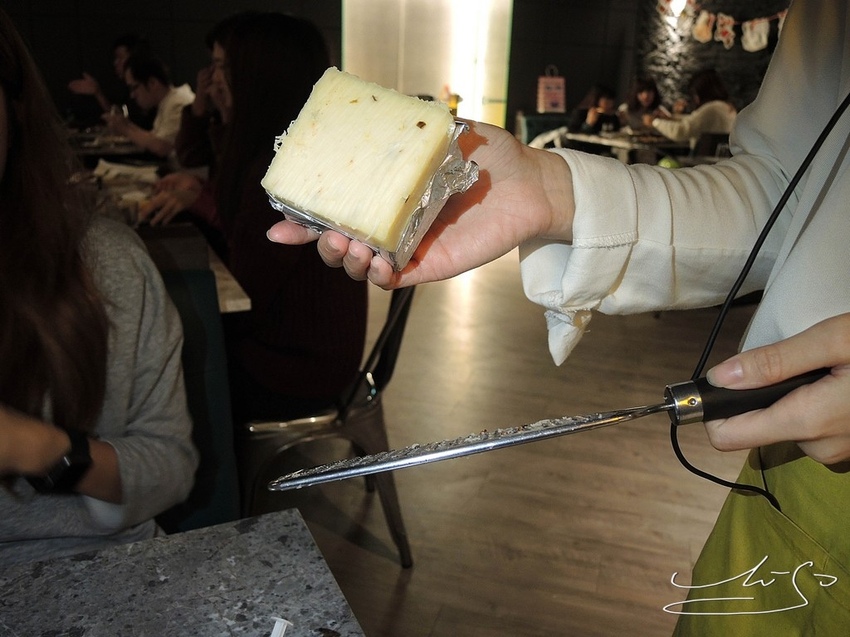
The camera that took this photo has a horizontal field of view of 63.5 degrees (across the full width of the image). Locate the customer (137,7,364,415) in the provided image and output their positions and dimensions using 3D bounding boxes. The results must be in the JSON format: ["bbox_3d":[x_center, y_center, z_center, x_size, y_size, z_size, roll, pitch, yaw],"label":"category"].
[{"bbox_3d":[-0.375,-0.019,1.615,0.660,1.270,0.460,-5,19,-19],"label":"customer"}]

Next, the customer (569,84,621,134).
[{"bbox_3d":[1.588,-1.601,6.527,0.460,1.160,0.620,-5,19,-19],"label":"customer"}]

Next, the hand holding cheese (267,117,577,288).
[{"bbox_3d":[-0.002,-0.070,0.405,0.170,0.095,0.085,1,18,-3],"label":"hand holding cheese"}]

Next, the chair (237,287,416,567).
[{"bbox_3d":[-0.282,0.183,1.696,0.500,0.840,0.440,-5,19,-19],"label":"chair"}]

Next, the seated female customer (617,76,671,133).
[{"bbox_3d":[1.964,-1.603,6.380,0.460,1.180,0.620,2,18,0],"label":"seated female customer"}]

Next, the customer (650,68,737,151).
[{"bbox_3d":[2.228,-1.431,5.790,0.680,1.240,0.480,11,20,27],"label":"customer"}]

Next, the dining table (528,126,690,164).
[{"bbox_3d":[1.714,-1.210,6.113,1.200,0.740,0.850,-2,18,-11],"label":"dining table"}]

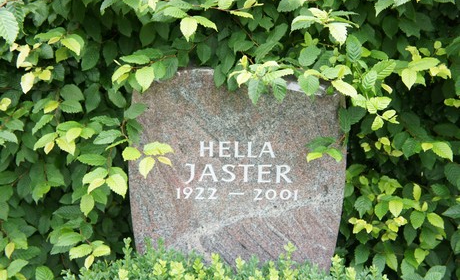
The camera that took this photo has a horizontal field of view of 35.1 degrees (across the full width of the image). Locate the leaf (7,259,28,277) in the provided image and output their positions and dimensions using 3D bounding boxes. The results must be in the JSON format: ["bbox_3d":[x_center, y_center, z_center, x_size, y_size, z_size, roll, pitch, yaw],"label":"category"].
[{"bbox_3d":[-0.562,0.342,1.930,0.065,0.014,0.037,-38,60,-9],"label":"leaf"}]

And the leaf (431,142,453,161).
[{"bbox_3d":[0.567,0.031,1.950,0.056,0.051,0.028,0,14,0],"label":"leaf"}]

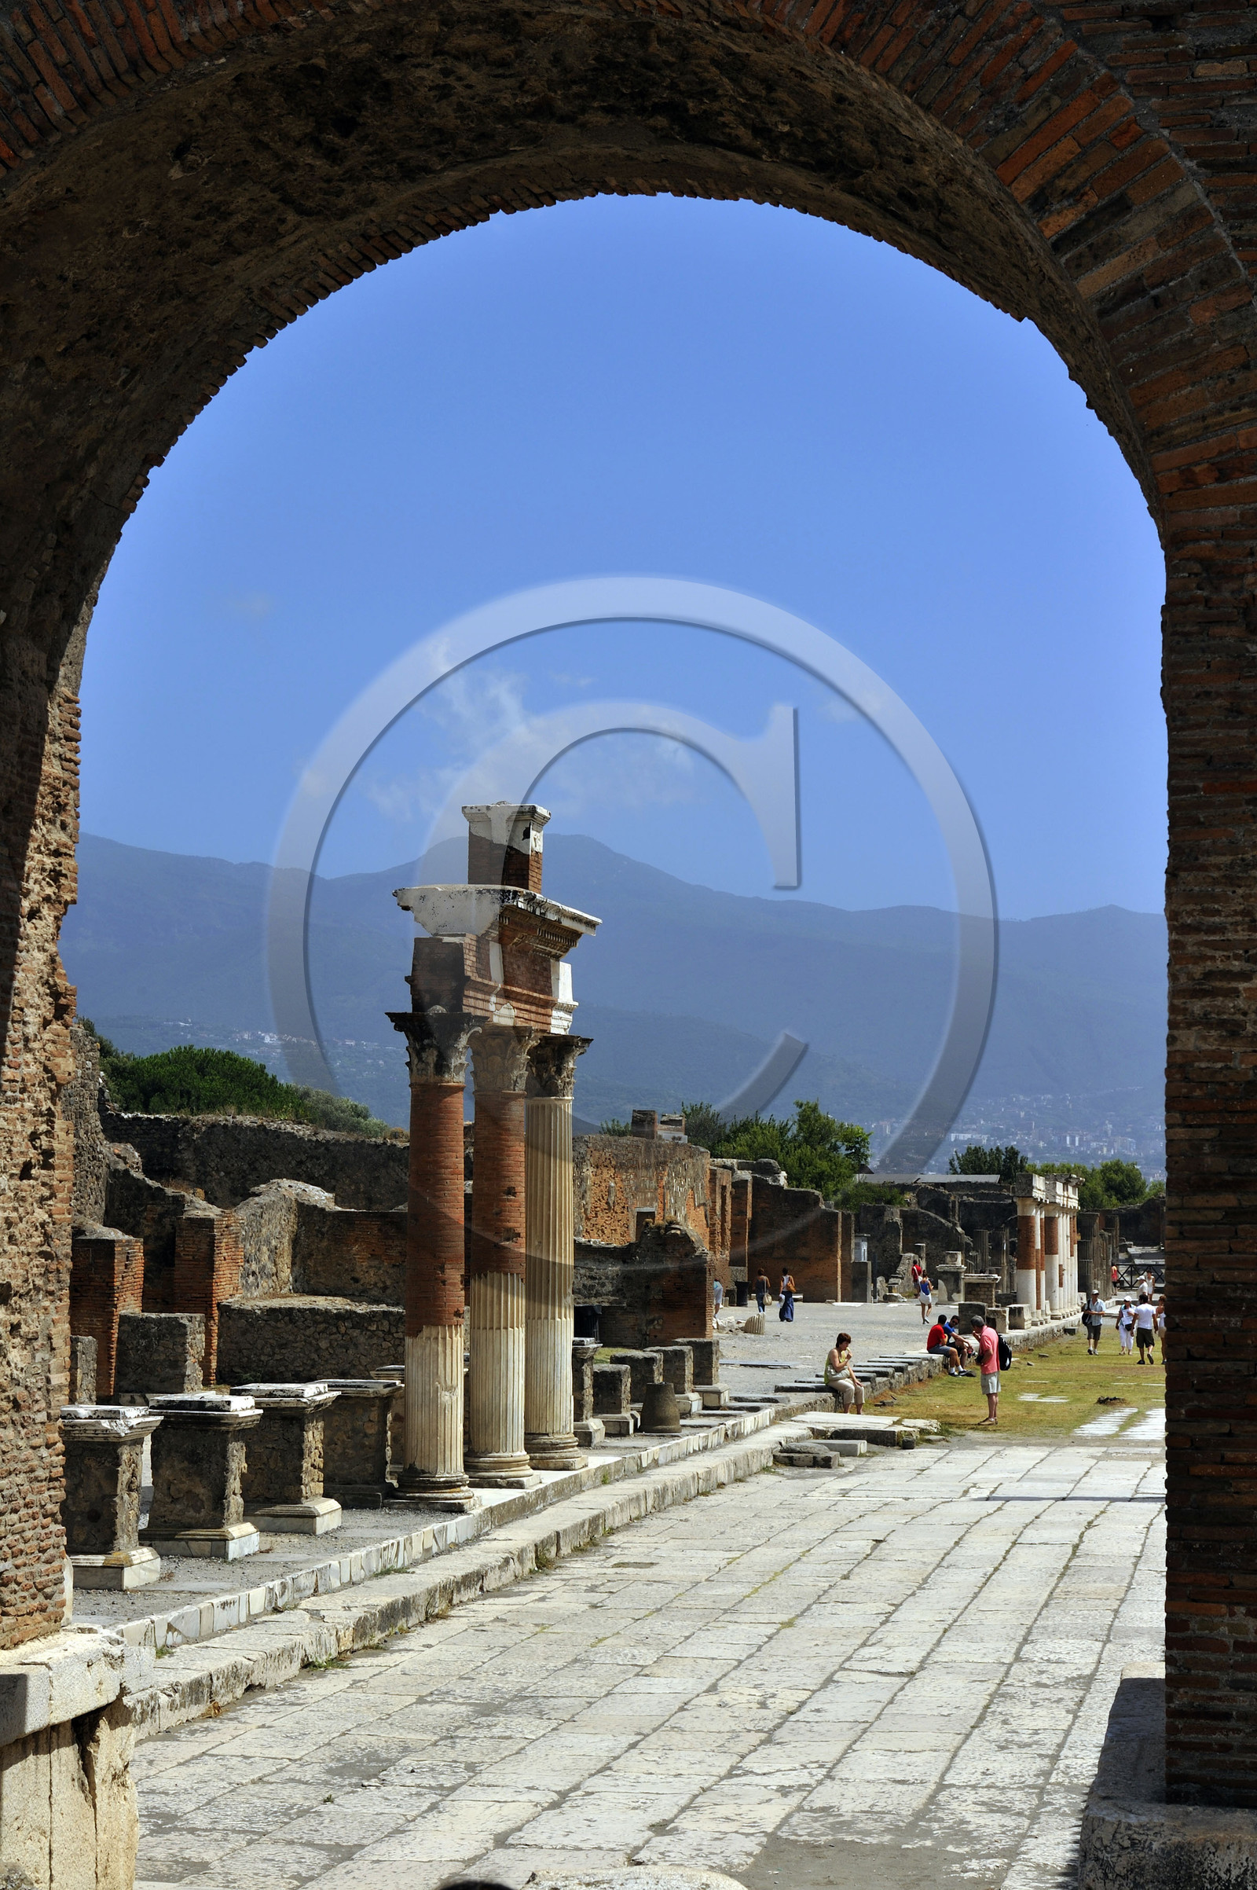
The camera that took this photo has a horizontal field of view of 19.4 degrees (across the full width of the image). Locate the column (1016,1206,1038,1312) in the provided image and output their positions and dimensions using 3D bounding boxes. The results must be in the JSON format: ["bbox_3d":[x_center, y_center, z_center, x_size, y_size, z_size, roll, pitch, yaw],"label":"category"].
[{"bbox_3d":[11.976,9.521,110.364,0.640,3.720,0.640,-1,-5,10],"label":"column"}]

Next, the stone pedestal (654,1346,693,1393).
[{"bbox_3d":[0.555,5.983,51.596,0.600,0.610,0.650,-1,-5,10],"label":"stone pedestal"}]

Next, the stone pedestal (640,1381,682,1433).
[{"bbox_3d":[0.423,5.940,47.200,0.530,0.640,0.530,0,-5,0],"label":"stone pedestal"}]

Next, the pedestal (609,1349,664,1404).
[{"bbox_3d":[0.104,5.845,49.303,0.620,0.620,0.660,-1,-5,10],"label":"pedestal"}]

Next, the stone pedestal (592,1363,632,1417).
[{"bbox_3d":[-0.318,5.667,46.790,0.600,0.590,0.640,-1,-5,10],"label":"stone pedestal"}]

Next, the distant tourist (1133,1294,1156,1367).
[{"bbox_3d":[12.843,9.562,91.300,0.550,1.740,0.420,1,-5,-6],"label":"distant tourist"}]

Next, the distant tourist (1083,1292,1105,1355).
[{"bbox_3d":[12.464,10.074,98.320,0.600,1.750,0.450,1,-5,-10],"label":"distant tourist"}]

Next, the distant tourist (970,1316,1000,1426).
[{"bbox_3d":[5.615,6.693,57.800,0.480,1.730,0.500,0,-5,6],"label":"distant tourist"}]

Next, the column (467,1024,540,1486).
[{"bbox_3d":[-1.203,2.898,34.400,0.720,4.260,0.720,0,-4,0],"label":"column"}]

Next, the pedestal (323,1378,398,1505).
[{"bbox_3d":[-2.371,4.305,31.803,0.700,1.080,0.770,-1,-5,10],"label":"pedestal"}]

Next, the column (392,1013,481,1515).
[{"bbox_3d":[-1.660,2.751,31.900,0.720,4.260,0.720,0,-4,0],"label":"column"}]

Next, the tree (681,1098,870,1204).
[{"bbox_3d":[6.551,10.715,163.000,8.500,8.000,7.500,0,-4,10],"label":"tree"}]

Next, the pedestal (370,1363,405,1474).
[{"bbox_3d":[-1.956,4.482,34.211,0.700,1.130,0.770,-1,-5,10],"label":"pedestal"}]

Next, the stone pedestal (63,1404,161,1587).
[{"bbox_3d":[-3.926,3.963,26.471,0.900,1.270,0.900,-1,-5,10],"label":"stone pedestal"}]

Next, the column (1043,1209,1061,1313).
[{"bbox_3d":[14.649,10.953,127.000,0.560,3.750,0.560,-1,-5,10],"label":"column"}]

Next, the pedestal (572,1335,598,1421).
[{"bbox_3d":[-0.684,5.087,41.695,0.700,1.170,0.800,-1,-5,10],"label":"pedestal"}]

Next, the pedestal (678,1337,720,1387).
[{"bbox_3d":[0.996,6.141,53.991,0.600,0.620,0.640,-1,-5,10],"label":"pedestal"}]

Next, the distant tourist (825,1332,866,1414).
[{"bbox_3d":[3.605,7.156,61.095,0.620,1.360,0.480,-2,-5,27],"label":"distant tourist"}]

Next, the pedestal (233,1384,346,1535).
[{"bbox_3d":[-2.989,4.364,31.371,0.900,1.260,0.900,-1,-5,10],"label":"pedestal"}]

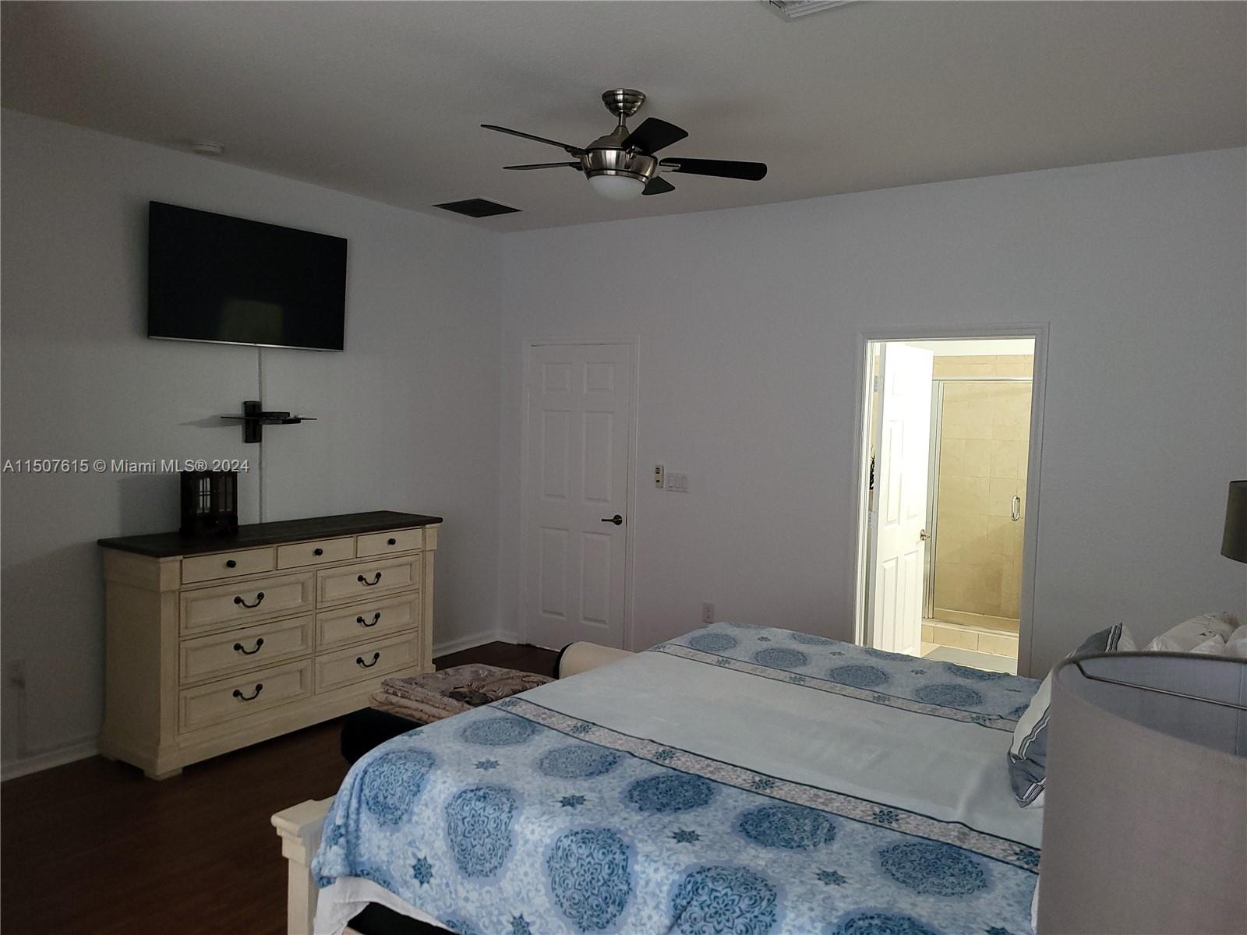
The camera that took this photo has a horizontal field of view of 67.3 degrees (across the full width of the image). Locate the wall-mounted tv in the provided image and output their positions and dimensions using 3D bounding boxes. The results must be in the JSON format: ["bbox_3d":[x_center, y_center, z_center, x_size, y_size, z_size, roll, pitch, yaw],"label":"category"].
[{"bbox_3d":[-1.884,-0.932,4.773,0.065,0.632,1.113,7,6,34],"label":"wall-mounted tv"}]

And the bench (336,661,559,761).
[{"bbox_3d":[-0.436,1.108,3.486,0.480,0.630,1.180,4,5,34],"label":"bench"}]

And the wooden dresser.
[{"bbox_3d":[-1.713,0.807,4.815,0.481,1.000,1.658,4,5,35],"label":"wooden dresser"}]

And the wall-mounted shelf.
[{"bbox_3d":[-1.815,-0.225,4.769,0.280,0.215,0.390,4,5,34],"label":"wall-mounted shelf"}]

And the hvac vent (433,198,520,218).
[{"bbox_3d":[-0.871,-1.536,5.600,0.390,0.030,0.390,4,5,34],"label":"hvac vent"}]

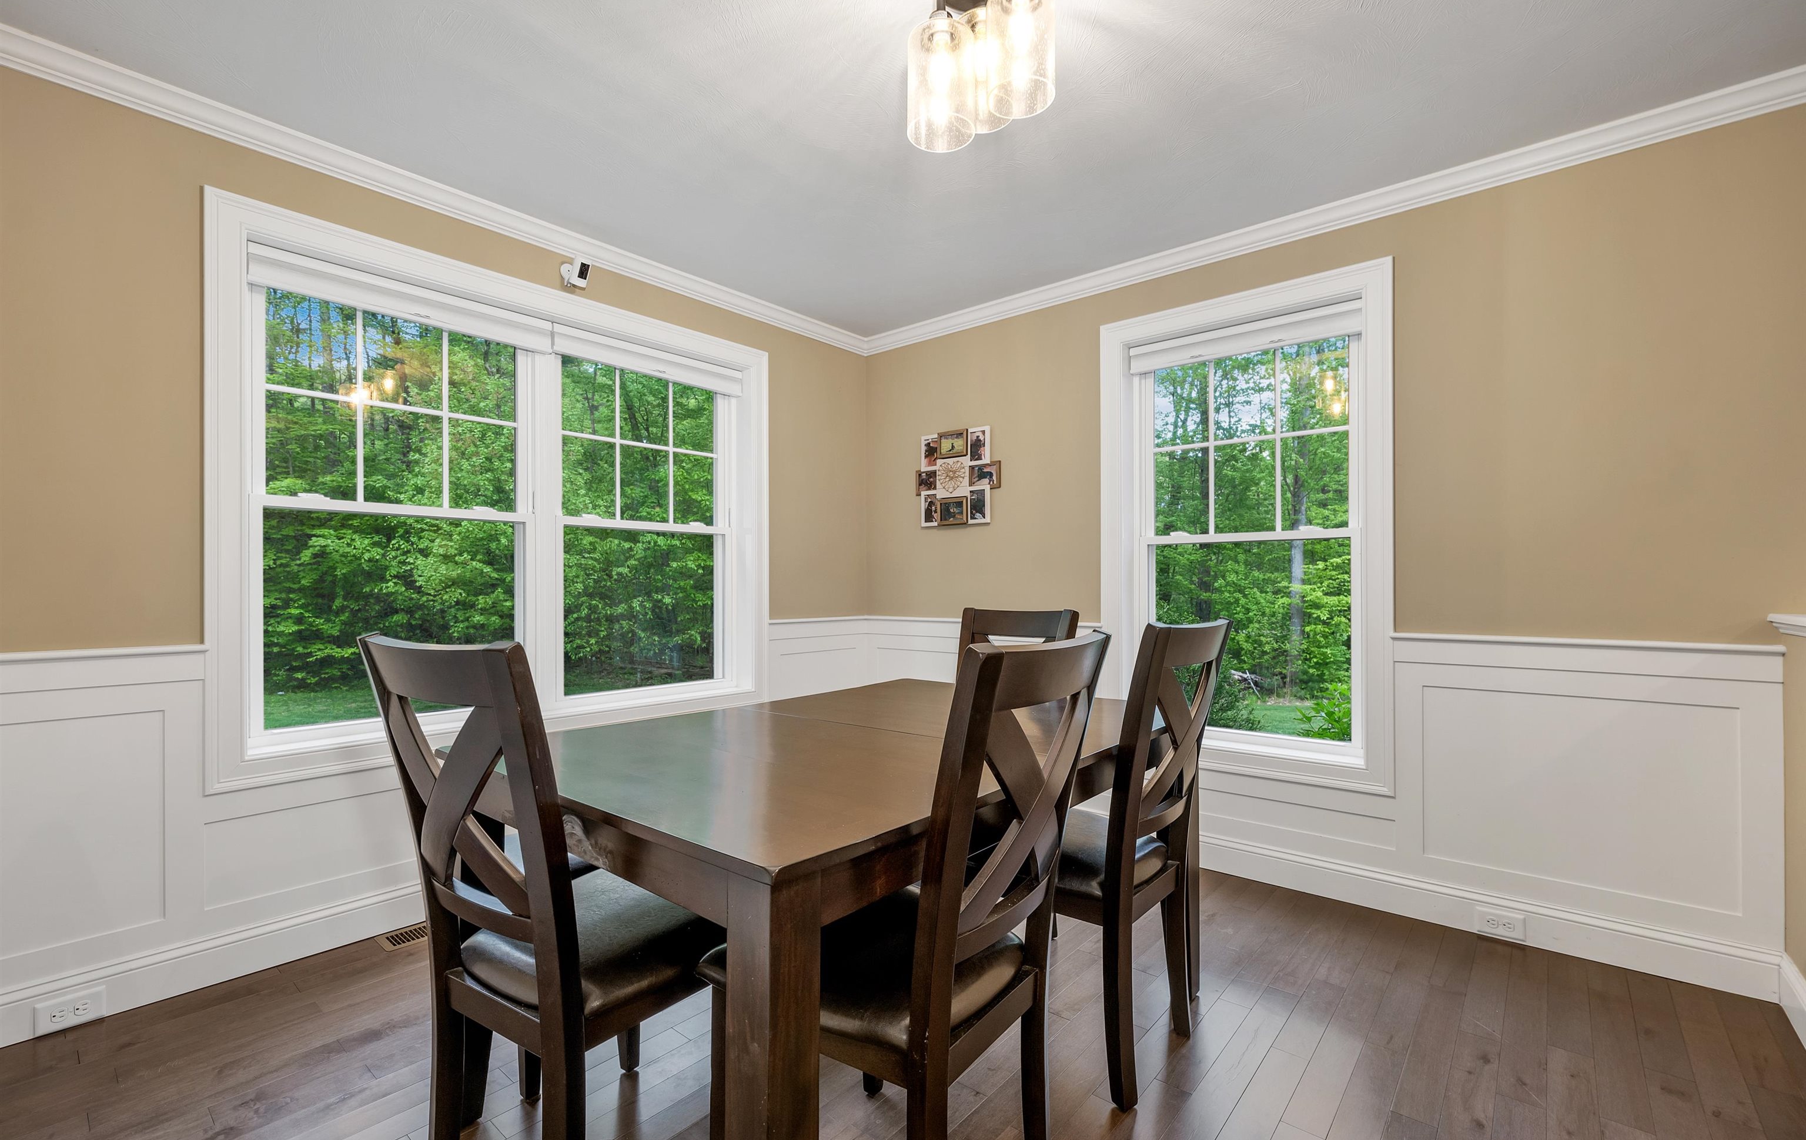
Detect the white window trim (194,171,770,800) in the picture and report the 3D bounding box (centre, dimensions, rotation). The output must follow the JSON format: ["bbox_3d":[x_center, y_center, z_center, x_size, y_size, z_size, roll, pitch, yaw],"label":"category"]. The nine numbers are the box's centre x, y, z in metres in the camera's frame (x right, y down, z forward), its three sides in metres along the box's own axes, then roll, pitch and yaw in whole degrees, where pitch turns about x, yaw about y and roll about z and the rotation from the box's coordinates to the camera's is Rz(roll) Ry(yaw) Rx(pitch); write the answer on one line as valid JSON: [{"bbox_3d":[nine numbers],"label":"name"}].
[{"bbox_3d":[-1.319,-0.206,2.674,0.120,1.691,1.905,-1,-2,42],"label":"white window trim"}]

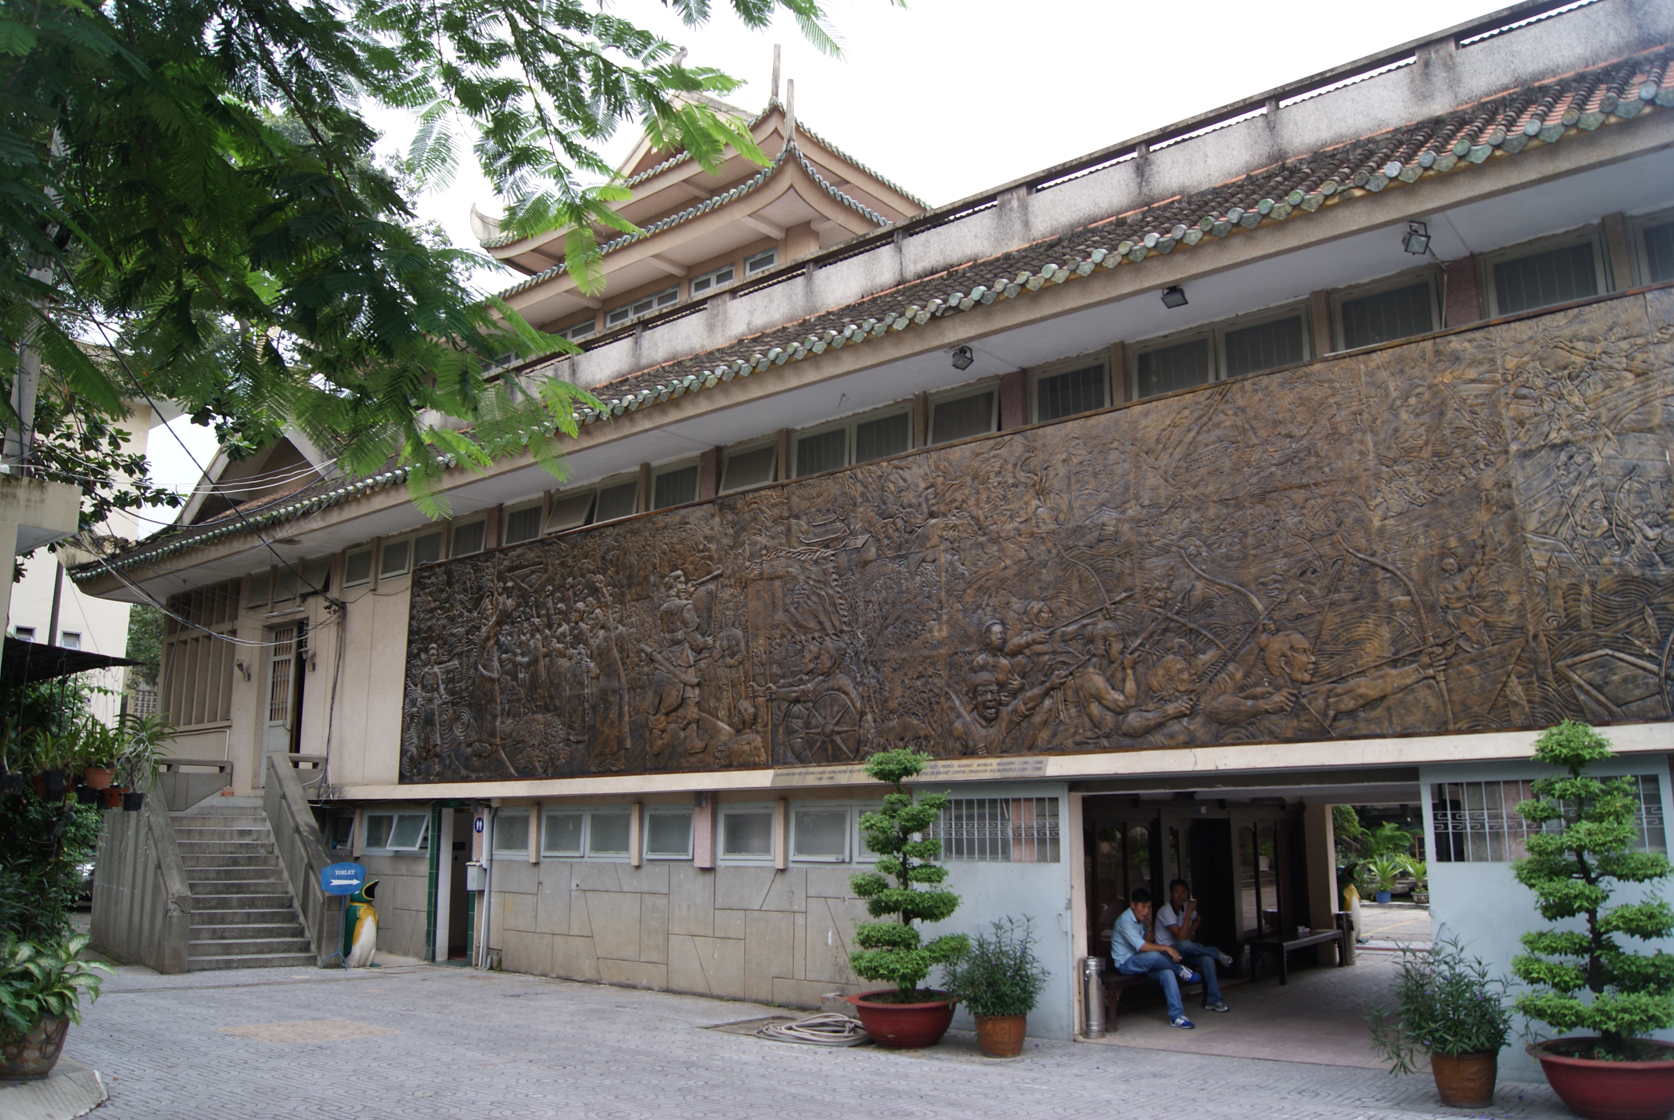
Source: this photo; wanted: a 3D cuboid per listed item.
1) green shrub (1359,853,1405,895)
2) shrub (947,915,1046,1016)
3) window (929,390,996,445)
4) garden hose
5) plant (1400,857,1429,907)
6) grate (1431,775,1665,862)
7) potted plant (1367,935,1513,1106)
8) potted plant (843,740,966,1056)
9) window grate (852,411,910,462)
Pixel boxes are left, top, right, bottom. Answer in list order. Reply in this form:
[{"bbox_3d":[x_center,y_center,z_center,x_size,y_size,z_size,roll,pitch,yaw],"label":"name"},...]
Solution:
[{"bbox_3d":[11.002,6.308,25.358,0.905,0.781,0.860,-10,-15,37],"label":"green shrub"},{"bbox_3d":[1.219,3.118,9.618,0.761,0.746,0.700,-2,-12,7],"label":"shrub"},{"bbox_3d":[1.238,-1.418,12.500,0.740,0.470,0.100,-10,-16,38],"label":"window"},{"bbox_3d":[-0.185,3.833,10.181,0.980,0.130,0.850,0,-12,-1],"label":"garden hose"},{"bbox_3d":[11.535,6.323,24.857,0.786,0.937,0.746,-10,-15,37],"label":"plant"},{"bbox_3d":[4.814,1.781,8.566,1.425,0.562,0.040,-10,-15,37],"label":"grate"},{"bbox_3d":[3.846,2.925,8.018,0.908,1.021,0.835,-10,-15,37],"label":"potted plant"},{"bbox_3d":[0.588,2.791,10.556,1.012,2.399,0.961,0,-12,0],"label":"potted plant"},{"bbox_3d":[0.467,-1.240,12.866,0.666,0.421,0.050,-10,-15,37],"label":"window grate"}]

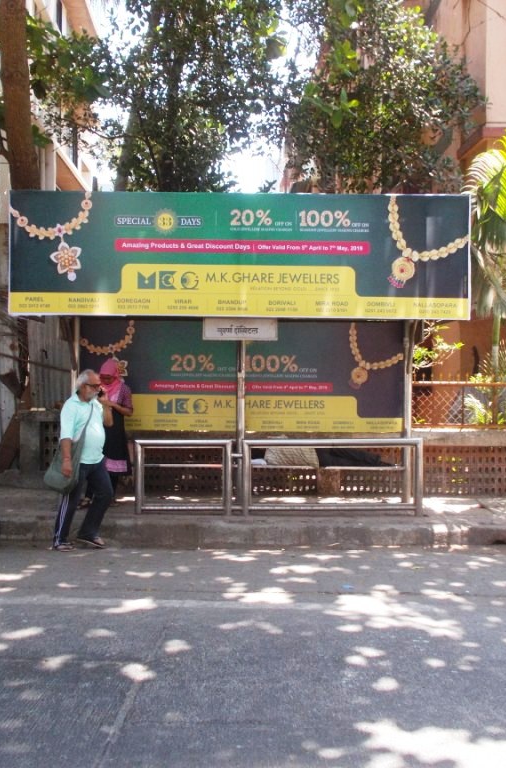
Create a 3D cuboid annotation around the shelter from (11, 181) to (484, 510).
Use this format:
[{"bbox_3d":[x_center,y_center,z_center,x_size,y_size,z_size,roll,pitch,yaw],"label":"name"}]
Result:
[{"bbox_3d":[-0.140,-0.310,8.150,4.600,3.200,1.200,0,0,1],"label":"shelter"}]

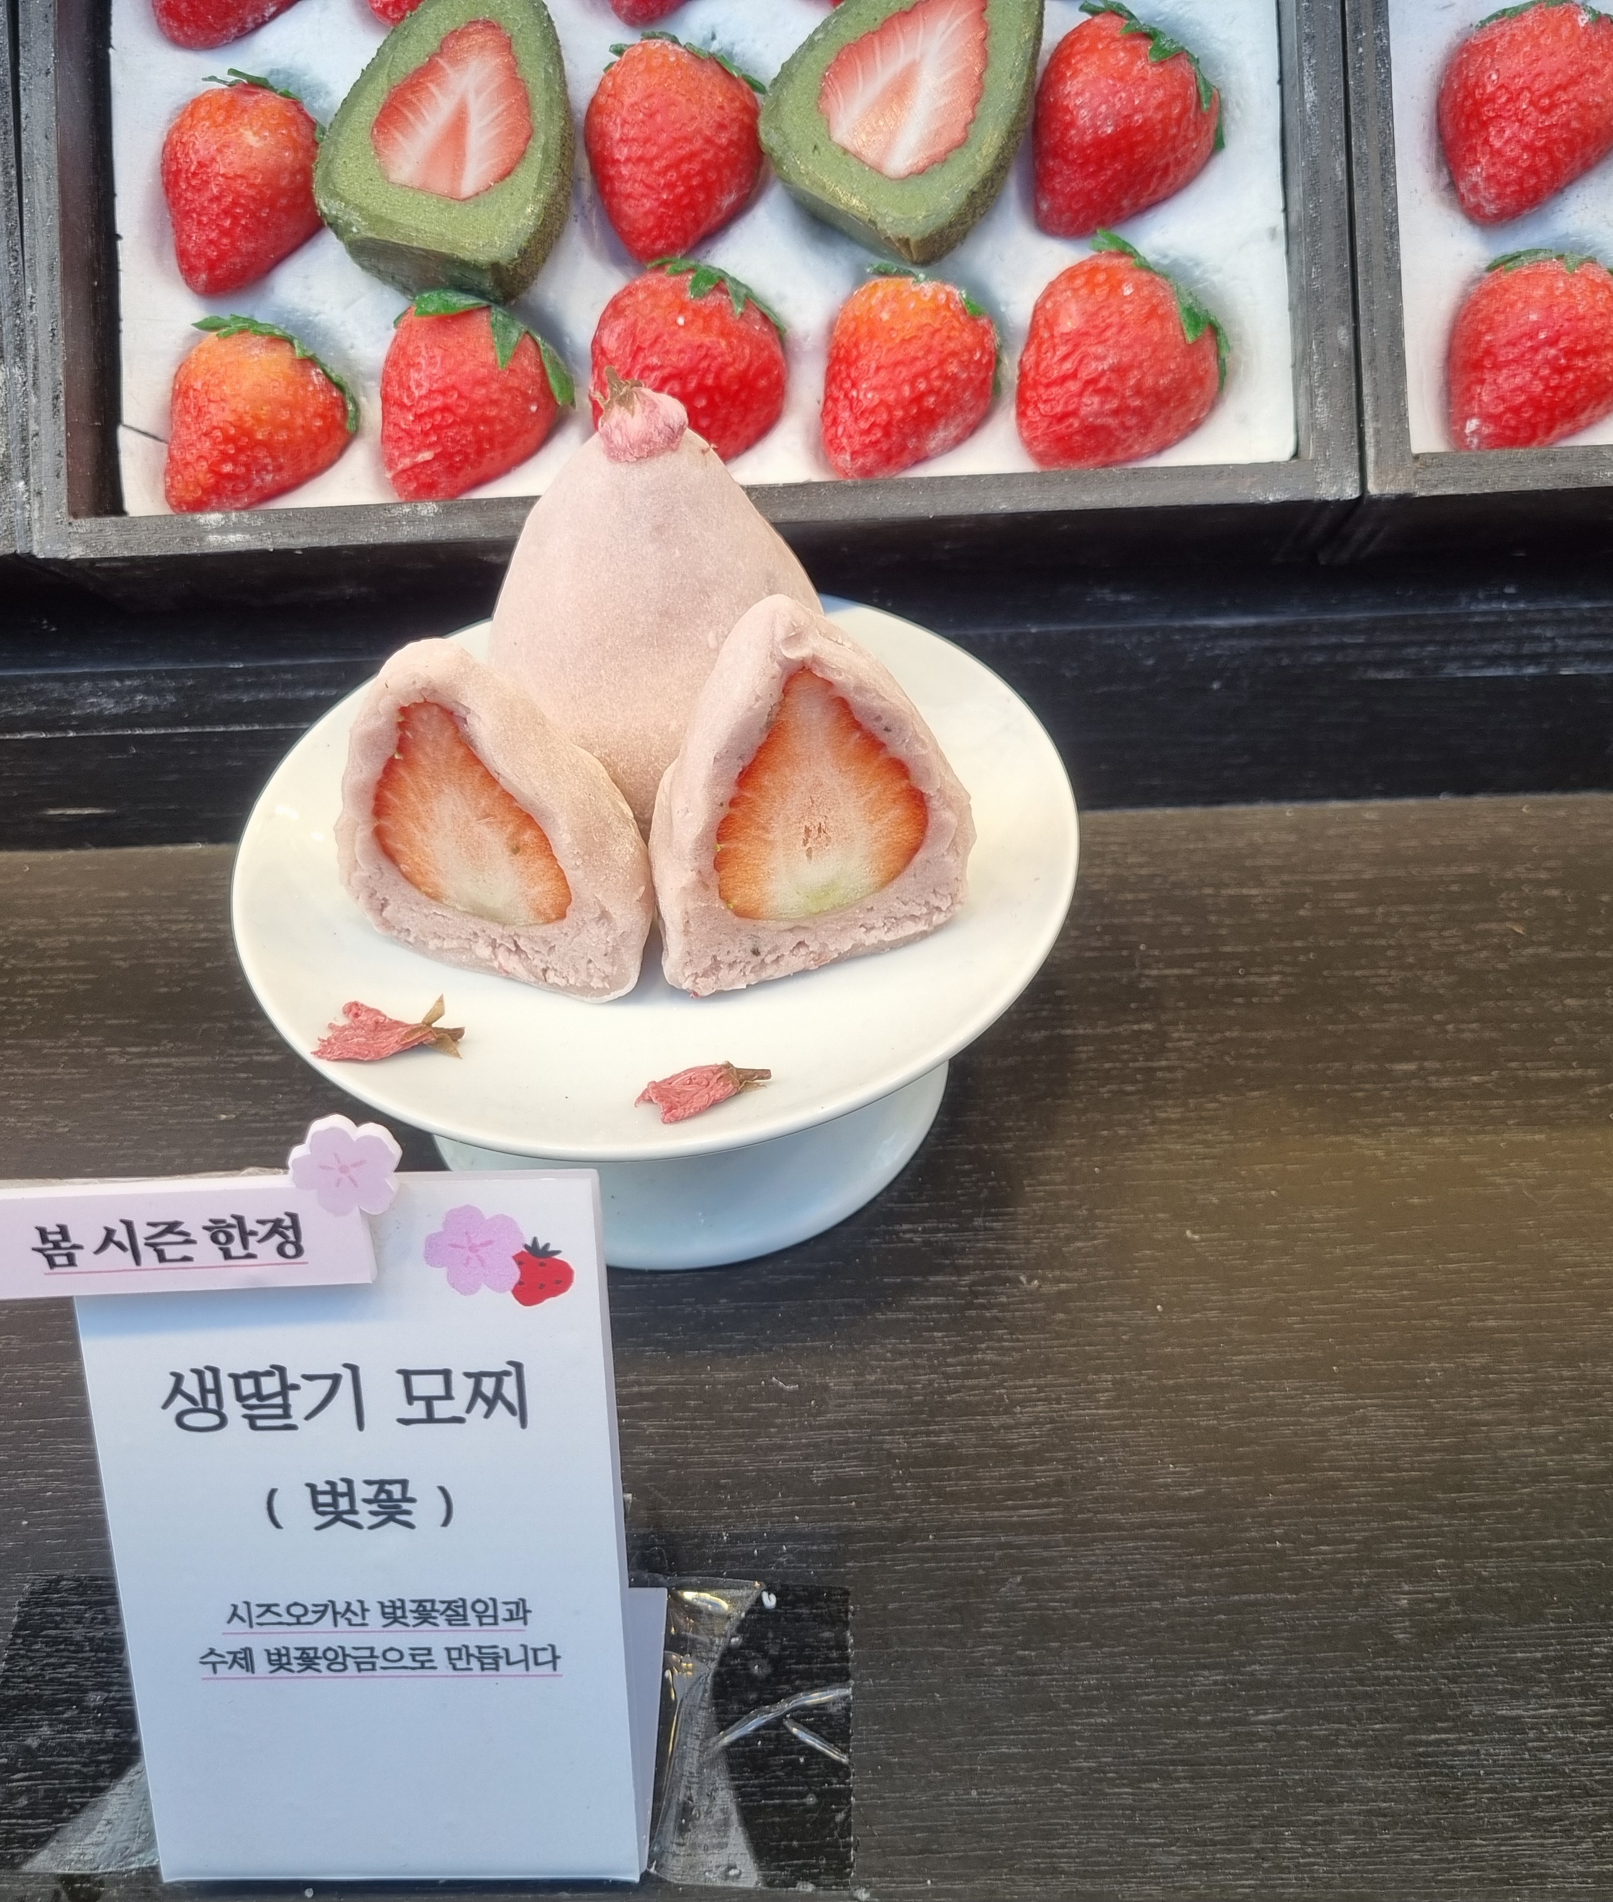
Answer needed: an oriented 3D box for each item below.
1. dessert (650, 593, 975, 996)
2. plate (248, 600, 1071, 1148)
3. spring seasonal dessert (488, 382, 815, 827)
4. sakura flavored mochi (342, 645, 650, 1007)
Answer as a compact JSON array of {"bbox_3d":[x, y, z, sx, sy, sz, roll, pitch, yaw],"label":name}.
[{"bbox_3d":[-0.004,-0.035,0.323,0.056,0.071,0.034,-17,47,-13],"label":"dessert"},{"bbox_3d":[-0.027,-0.017,0.355,0.154,0.018,0.154,-2,45,2],"label":"plate"},{"bbox_3d":[-0.029,-0.064,0.345,0.062,0.083,0.061,-2,45,1],"label":"spring seasonal dessert"},{"bbox_3d":[-0.051,-0.032,0.327,0.057,0.066,0.034,15,48,18],"label":"sakura flavored mochi"}]

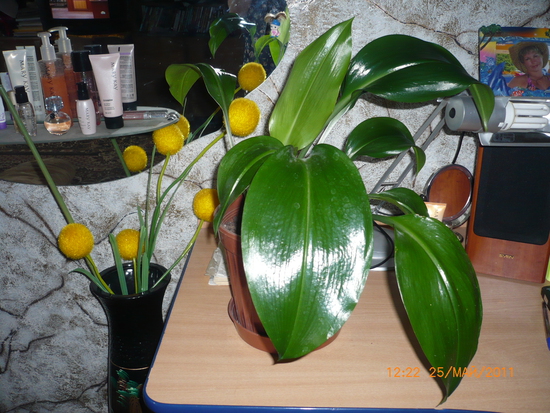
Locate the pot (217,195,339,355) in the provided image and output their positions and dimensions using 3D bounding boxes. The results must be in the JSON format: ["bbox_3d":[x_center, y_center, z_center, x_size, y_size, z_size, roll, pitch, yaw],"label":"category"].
[{"bbox_3d":[0.022,0.103,0.923,0.231,0.208,0.231,0,25,2],"label":"pot"}]

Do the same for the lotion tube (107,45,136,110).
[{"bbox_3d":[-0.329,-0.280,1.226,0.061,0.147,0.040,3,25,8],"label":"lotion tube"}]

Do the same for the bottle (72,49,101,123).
[{"bbox_3d":[-0.387,-0.242,1.144,0.041,0.150,0.041,0,25,2],"label":"bottle"}]

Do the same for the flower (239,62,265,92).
[{"bbox_3d":[-0.051,-0.293,1.267,0.065,0.065,0.065,0,25,2],"label":"flower"}]

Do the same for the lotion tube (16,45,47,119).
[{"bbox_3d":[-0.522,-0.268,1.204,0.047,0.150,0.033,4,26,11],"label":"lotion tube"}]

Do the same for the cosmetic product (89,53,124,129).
[{"bbox_3d":[-0.334,-0.231,1.122,0.061,0.147,0.040,-3,25,-3],"label":"cosmetic product"}]

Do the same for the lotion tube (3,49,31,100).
[{"bbox_3d":[-0.523,-0.246,1.158,0.047,0.150,0.033,-4,25,-7],"label":"lotion tube"}]

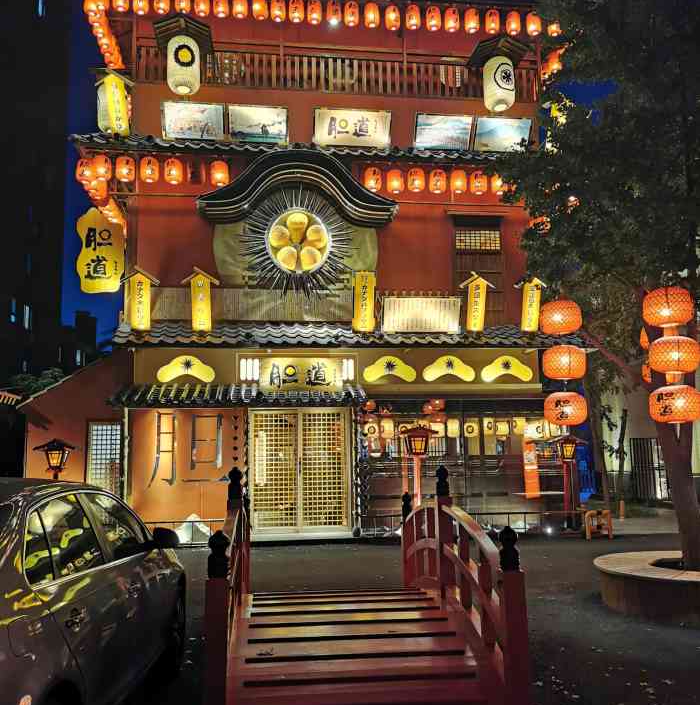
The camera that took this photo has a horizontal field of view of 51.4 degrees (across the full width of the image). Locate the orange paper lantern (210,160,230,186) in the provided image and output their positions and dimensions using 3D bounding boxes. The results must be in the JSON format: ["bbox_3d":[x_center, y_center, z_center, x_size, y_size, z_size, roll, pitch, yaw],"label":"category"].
[{"bbox_3d":[-2.144,-2.953,12.021,0.295,0.385,0.295,0,-8,-8],"label":"orange paper lantern"}]

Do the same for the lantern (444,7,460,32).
[{"bbox_3d":[1.988,-6.440,14.086,0.278,0.433,0.278,0,-8,-7],"label":"lantern"}]

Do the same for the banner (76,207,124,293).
[{"bbox_3d":[-4.985,-2.038,14.543,0.927,1.761,0.154,0,-8,-7],"label":"banner"}]

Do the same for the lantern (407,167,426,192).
[{"bbox_3d":[1.190,-3.097,13.029,0.320,0.445,0.320,0,-7,-7],"label":"lantern"}]

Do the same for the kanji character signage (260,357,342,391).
[{"bbox_3d":[-0.848,0.367,12.746,1.425,0.584,0.100,0,-7,-7],"label":"kanji character signage"}]

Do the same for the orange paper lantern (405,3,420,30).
[{"bbox_3d":[1.208,-6.382,13.851,0.284,0.426,0.284,0,-8,-7],"label":"orange paper lantern"}]

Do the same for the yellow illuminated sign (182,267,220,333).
[{"bbox_3d":[-2.526,-0.900,12.408,0.610,1.100,0.250,0,-7,-7],"label":"yellow illuminated sign"}]

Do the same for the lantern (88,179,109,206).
[{"bbox_3d":[-4.510,-2.868,13.055,0.300,0.430,0.300,0,-8,-7],"label":"lantern"}]

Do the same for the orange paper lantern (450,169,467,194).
[{"bbox_3d":[1.962,-3.091,13.162,0.300,0.430,0.300,0,-8,-7],"label":"orange paper lantern"}]

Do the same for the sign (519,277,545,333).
[{"bbox_3d":[3.182,-0.823,12.731,0.460,0.930,0.160,0,7,-8],"label":"sign"}]

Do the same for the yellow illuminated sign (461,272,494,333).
[{"bbox_3d":[2.323,-0.933,13.312,0.600,1.020,0.220,0,5,-7],"label":"yellow illuminated sign"}]

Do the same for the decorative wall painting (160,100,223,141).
[{"bbox_3d":[-2.910,-4.313,13.585,1.114,0.644,0.060,0,17,-7],"label":"decorative wall painting"}]

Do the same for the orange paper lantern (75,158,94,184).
[{"bbox_3d":[-4.330,-2.967,11.936,0.295,0.385,0.295,0,-8,-8],"label":"orange paper lantern"}]

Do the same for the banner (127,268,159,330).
[{"bbox_3d":[-3.593,-0.905,12.541,0.580,1.050,0.220,0,5,-7],"label":"banner"}]

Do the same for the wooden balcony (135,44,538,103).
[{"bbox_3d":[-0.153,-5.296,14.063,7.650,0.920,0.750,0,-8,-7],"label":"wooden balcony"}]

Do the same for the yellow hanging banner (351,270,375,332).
[{"bbox_3d":[0.260,-0.914,13.042,0.400,1.020,0.150,0,5,-7],"label":"yellow hanging banner"}]

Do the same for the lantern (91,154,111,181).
[{"bbox_3d":[-4.000,-2.984,11.778,0.295,0.385,0.295,0,-8,-8],"label":"lantern"}]

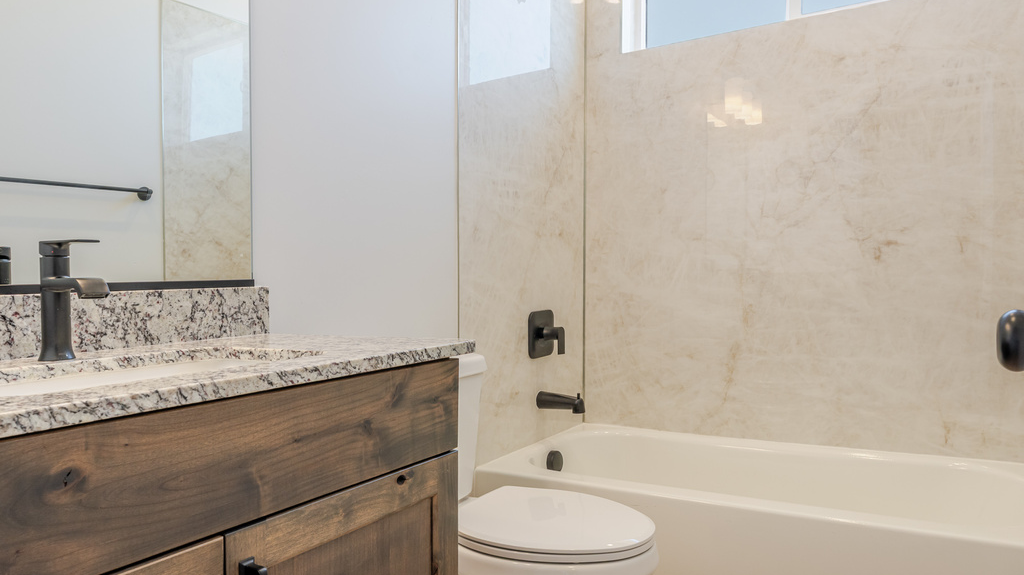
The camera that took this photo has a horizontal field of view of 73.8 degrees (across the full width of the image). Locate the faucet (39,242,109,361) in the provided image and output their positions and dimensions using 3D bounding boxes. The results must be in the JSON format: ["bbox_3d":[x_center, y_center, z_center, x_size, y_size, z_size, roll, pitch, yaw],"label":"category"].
[{"bbox_3d":[-0.639,0.018,0.991,0.146,0.178,0.054,0,1,31],"label":"faucet"}]

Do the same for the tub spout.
[{"bbox_3d":[0.179,0.409,2.439,0.170,0.073,0.064,0,1,31],"label":"tub spout"}]

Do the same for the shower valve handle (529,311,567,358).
[{"bbox_3d":[0.146,0.166,2.451,0.103,0.168,0.164,0,1,31],"label":"shower valve handle"}]

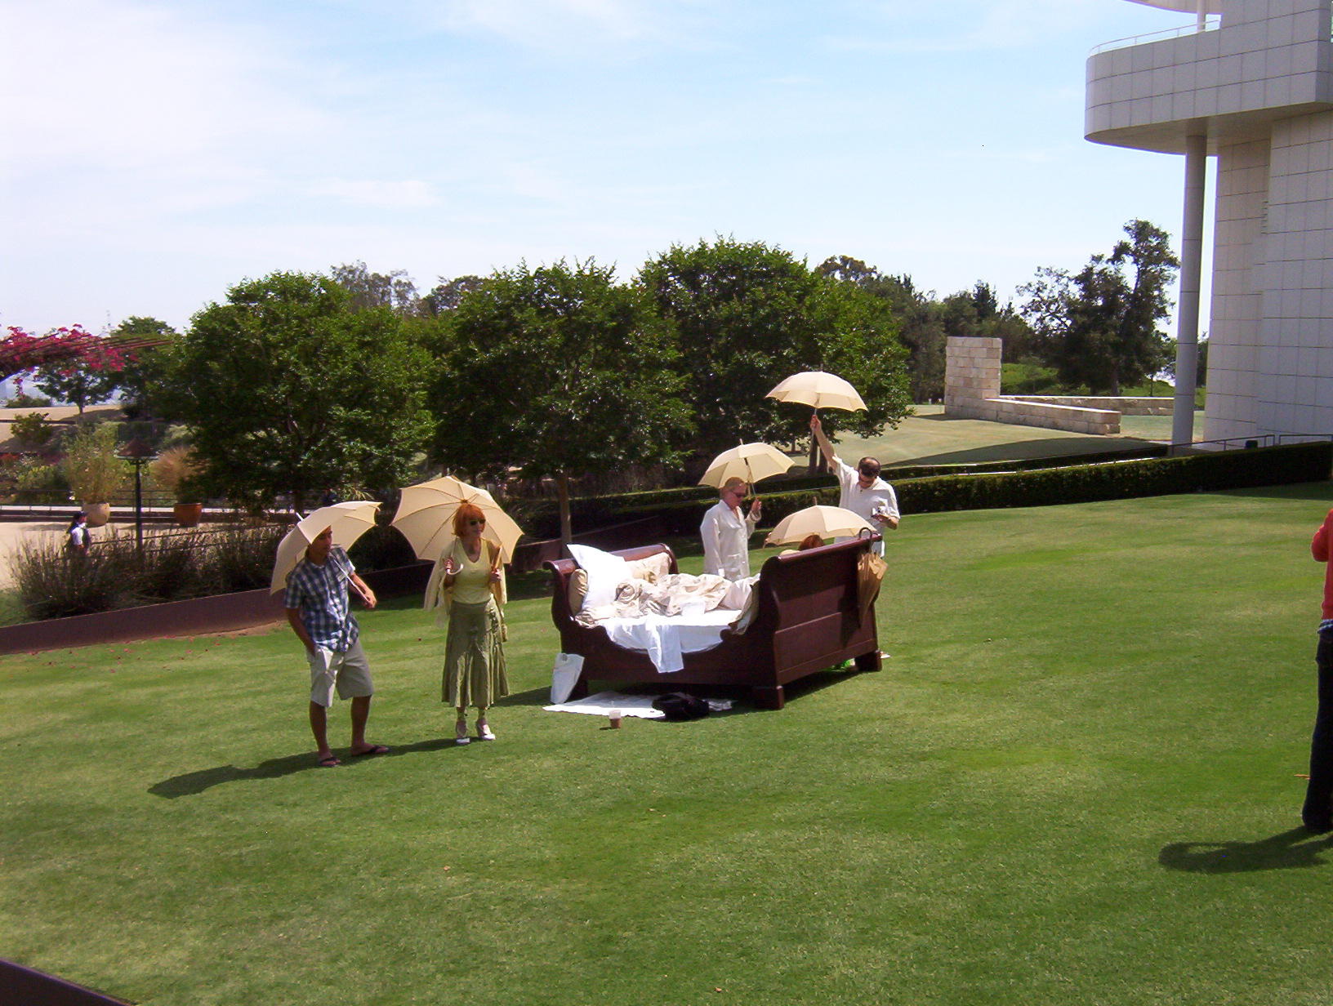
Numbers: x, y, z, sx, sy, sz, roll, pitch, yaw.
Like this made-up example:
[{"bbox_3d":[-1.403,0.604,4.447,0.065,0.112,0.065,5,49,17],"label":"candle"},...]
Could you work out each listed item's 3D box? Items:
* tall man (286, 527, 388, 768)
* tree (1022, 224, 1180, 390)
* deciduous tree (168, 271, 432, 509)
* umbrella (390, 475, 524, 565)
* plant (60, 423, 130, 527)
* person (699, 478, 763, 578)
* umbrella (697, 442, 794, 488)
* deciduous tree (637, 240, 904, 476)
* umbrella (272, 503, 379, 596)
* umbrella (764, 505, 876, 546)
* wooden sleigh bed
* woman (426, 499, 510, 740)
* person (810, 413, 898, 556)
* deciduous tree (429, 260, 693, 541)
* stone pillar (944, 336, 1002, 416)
[{"bbox_3d":[-2.439,1.019,10.189,0.480,1.750,0.600,6,9,41],"label":"tall man"},{"bbox_3d":[21.847,-9.789,70.000,8.000,9.100,7.400,0,7,0],"label":"tree"},{"bbox_3d":[-5.849,-1.123,22.549,4.266,5.176,4.200,0,8,0],"label":"deciduous tree"},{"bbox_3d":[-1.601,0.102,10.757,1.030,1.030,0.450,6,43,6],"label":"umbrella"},{"bbox_3d":[-13.992,-0.674,34.210,1.682,2.529,1.600,0,8,0],"label":"plant"},{"bbox_3d":[0.616,0.606,13.305,0.420,1.720,0.500,4,8,30],"label":"person"},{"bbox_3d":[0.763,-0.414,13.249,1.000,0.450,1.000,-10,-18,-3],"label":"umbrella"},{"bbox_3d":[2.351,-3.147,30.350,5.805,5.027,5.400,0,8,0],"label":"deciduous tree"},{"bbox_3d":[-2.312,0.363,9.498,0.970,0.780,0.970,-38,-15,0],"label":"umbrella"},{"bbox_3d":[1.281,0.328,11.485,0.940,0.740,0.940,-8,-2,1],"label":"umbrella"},{"bbox_3d":[0.428,0.986,12.057,2.461,1.173,1.586,-3,3,37],"label":"wooden sleigh bed"},{"bbox_3d":[-1.373,0.843,9.678,0.570,1.714,0.440,-2,8,-17],"label":"woman"},{"bbox_3d":[1.590,0.263,11.889,0.730,2.061,0.500,1,8,10],"label":"person"},{"bbox_3d":[-1.825,-1.485,24.000,4.600,5.400,4.500,0,7,0],"label":"deciduous tree"},{"bbox_3d":[11.752,-4.810,53.143,0.680,3.021,2.930,-3,8,-19],"label":"stone pillar"}]

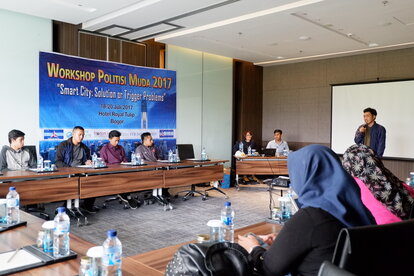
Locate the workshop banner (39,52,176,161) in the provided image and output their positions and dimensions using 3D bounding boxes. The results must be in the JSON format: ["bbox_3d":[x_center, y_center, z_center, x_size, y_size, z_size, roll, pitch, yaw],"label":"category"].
[{"bbox_3d":[-1.570,-0.390,6.511,0.040,1.850,2.704,2,2,44],"label":"workshop banner"}]

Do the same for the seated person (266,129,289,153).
[{"bbox_3d":[1.567,0.467,8.169,0.560,1.290,0.750,1,2,9],"label":"seated person"}]

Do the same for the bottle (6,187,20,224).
[{"bbox_3d":[-1.191,0.411,2.262,0.067,0.219,0.067,2,2,44],"label":"bottle"}]

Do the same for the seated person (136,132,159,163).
[{"bbox_3d":[-1.064,0.520,6.447,0.750,1.240,0.550,2,2,44],"label":"seated person"}]

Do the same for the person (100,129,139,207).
[{"bbox_3d":[-1.491,0.514,6.039,0.720,1.270,0.550,2,2,44],"label":"person"}]

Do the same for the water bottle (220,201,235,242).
[{"bbox_3d":[0.110,0.434,1.916,0.066,0.215,0.066,0,2,0],"label":"water bottle"}]

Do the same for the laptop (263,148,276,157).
[{"bbox_3d":[1.328,0.310,7.720,0.320,0.190,0.240,1,2,6],"label":"laptop"}]

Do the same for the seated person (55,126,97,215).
[{"bbox_3d":[-1.994,0.493,5.594,0.680,1.330,0.600,2,2,44],"label":"seated person"}]

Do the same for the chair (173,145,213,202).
[{"bbox_3d":[-0.264,0.634,6.913,0.650,1.000,0.620,2,2,44],"label":"chair"}]

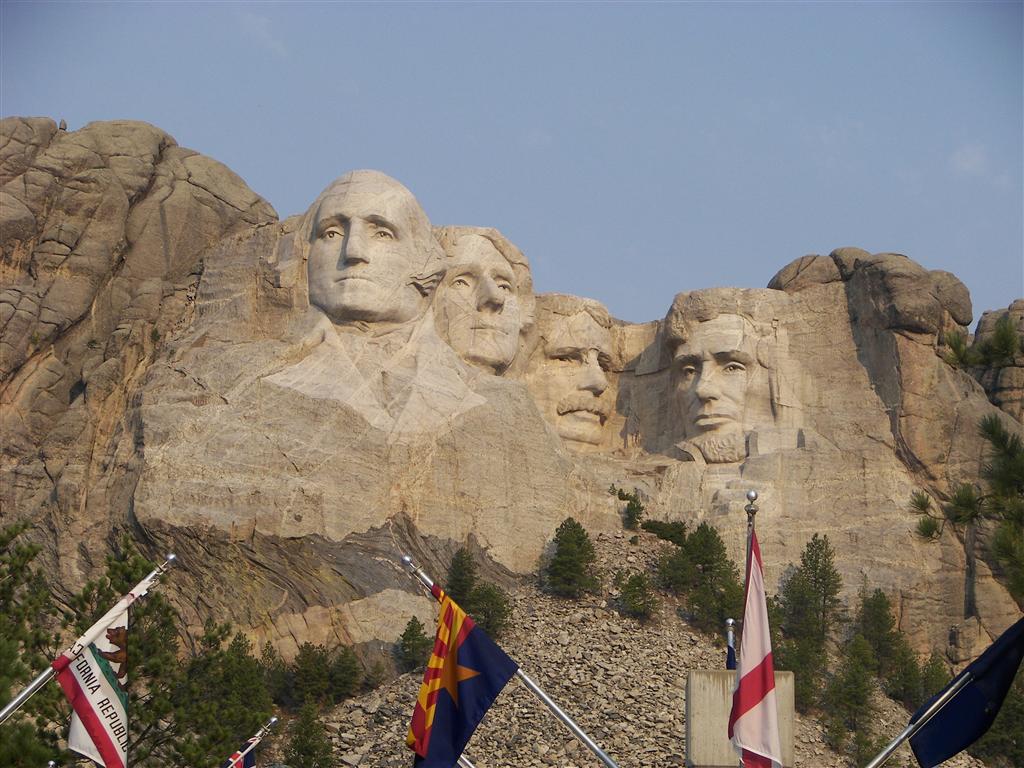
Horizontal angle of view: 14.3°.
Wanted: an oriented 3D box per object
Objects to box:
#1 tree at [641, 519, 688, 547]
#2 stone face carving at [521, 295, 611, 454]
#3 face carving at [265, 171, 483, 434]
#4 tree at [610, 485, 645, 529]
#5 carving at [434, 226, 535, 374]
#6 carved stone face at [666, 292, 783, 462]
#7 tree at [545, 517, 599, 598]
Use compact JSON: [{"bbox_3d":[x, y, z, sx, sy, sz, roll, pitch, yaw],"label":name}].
[{"bbox_3d":[16.900,16.460,452.390,5.300,3.000,4.200,0,-14,0],"label":"tree"},{"bbox_3d":[6.430,-1.330,472.950,10.500,18.000,9.500,11,-18,-36],"label":"stone face carving"},{"bbox_3d":[-15.490,-9.120,456.650,24.000,29.500,17.000,-4,-15,15],"label":"face carving"},{"bbox_3d":[12.830,13.720,453.610,3.600,5.000,3.500,0,-14,0],"label":"tree"},{"bbox_3d":[-3.130,-9.510,464.890,11.500,17.000,10.000,8,-16,-27],"label":"carving"},{"bbox_3d":[24.200,-0.860,469.380,12.800,19.300,9.500,-4,-15,14],"label":"carved stone face"},{"bbox_3d":[6.410,18.680,439.560,5.400,8.700,5.400,0,-14,0],"label":"tree"}]

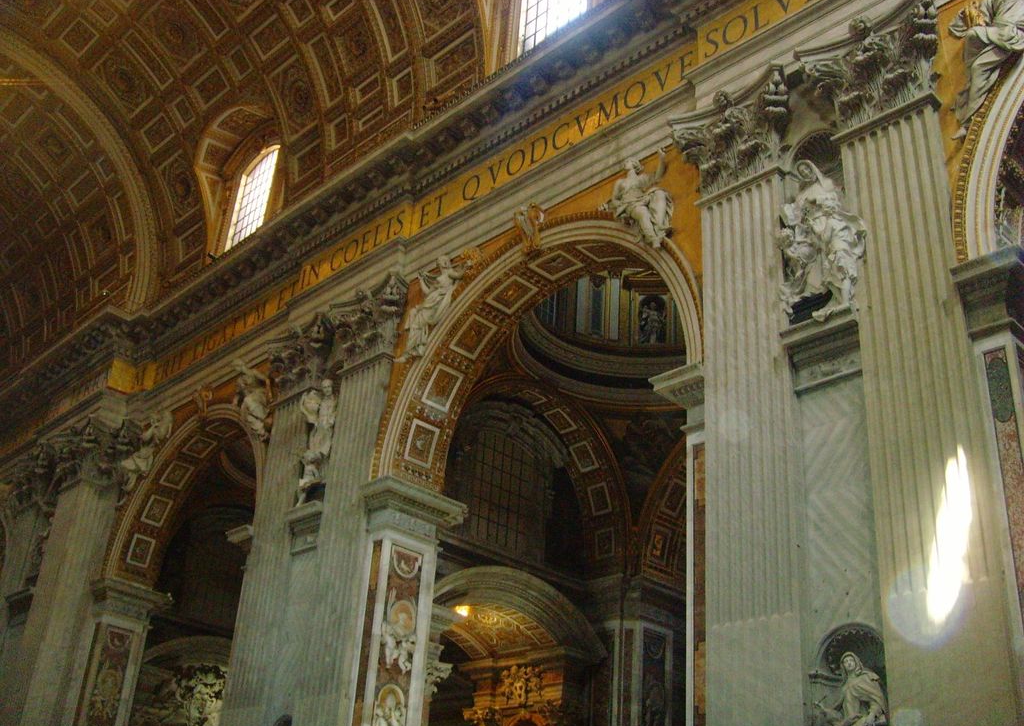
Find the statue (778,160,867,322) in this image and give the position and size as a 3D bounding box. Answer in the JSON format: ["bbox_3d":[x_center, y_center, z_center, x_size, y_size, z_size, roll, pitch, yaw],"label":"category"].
[{"bbox_3d":[8.260,-3.354,30.547,1.500,5.200,2.600,26,-34,-36],"label":"statue"}]

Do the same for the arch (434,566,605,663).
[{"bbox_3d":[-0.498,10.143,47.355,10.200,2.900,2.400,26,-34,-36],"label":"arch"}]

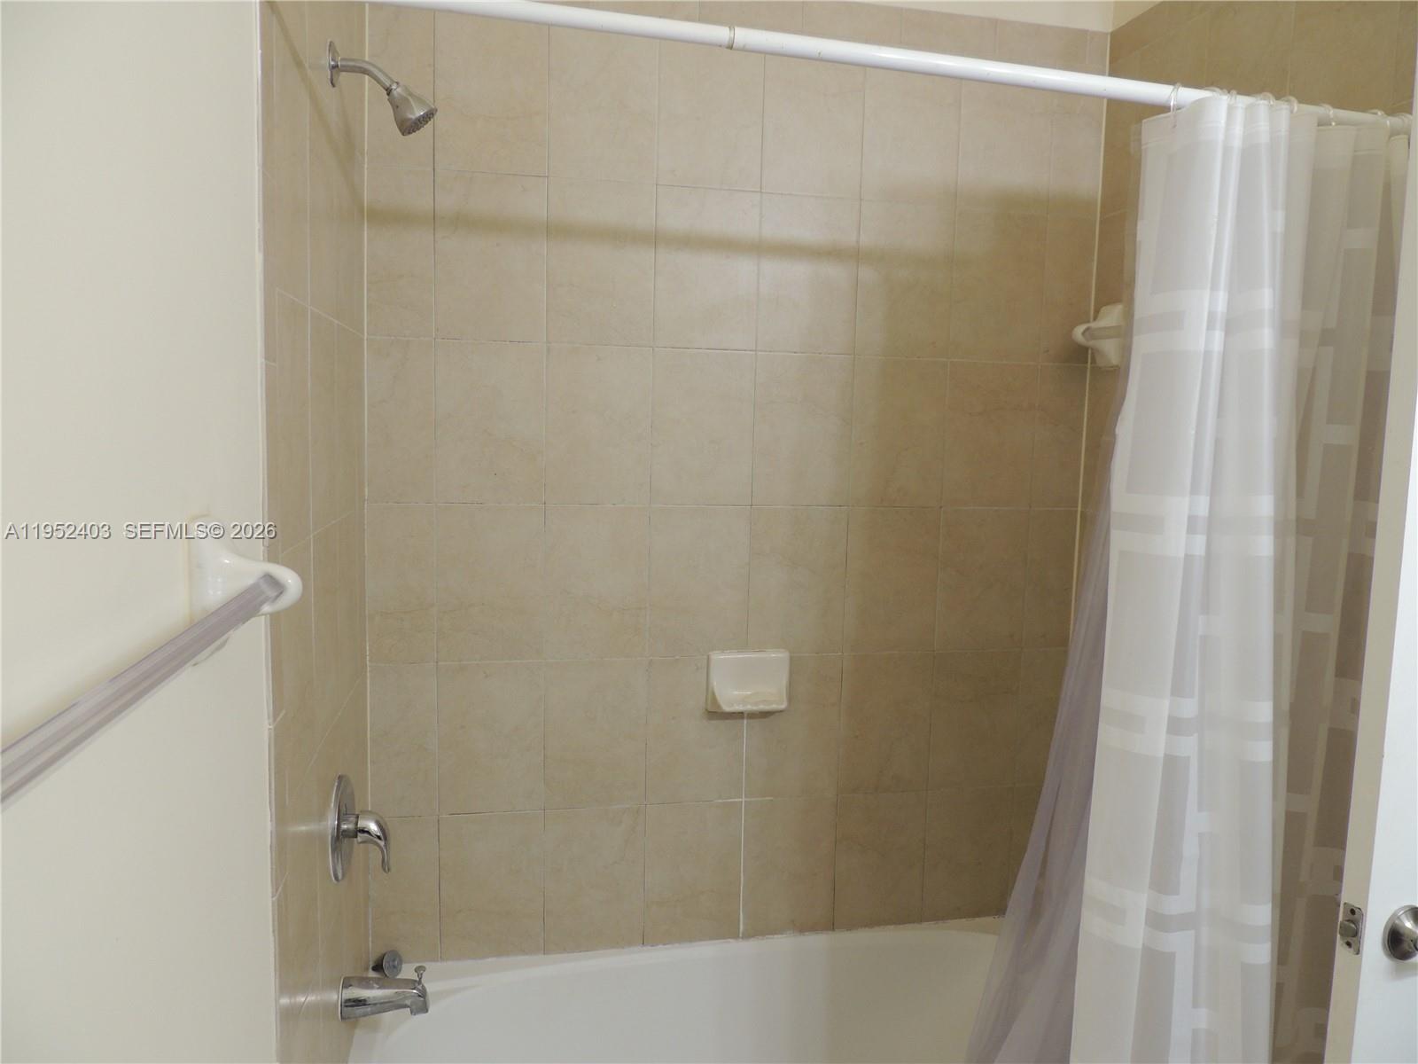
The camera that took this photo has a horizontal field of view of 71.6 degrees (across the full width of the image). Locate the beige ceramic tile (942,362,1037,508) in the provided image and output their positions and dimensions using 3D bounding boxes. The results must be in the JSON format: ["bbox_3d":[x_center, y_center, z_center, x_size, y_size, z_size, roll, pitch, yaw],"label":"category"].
[{"bbox_3d":[0.589,-0.201,2.061,0.201,0.302,0.009,0,7,-12],"label":"beige ceramic tile"}]

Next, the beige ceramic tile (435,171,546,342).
[{"bbox_3d":[-0.403,-0.507,1.823,0.202,0.303,0.010,0,6,-11],"label":"beige ceramic tile"}]

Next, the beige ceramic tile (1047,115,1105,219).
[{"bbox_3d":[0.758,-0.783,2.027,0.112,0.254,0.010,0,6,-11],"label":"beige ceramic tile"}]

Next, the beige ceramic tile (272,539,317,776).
[{"bbox_3d":[-0.532,0.167,1.265,0.010,0.306,0.188,0,6,-11],"label":"beige ceramic tile"}]

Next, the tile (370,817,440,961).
[{"bbox_3d":[-0.600,0.710,1.947,0.125,0.301,0.010,0,6,-11],"label":"tile"}]

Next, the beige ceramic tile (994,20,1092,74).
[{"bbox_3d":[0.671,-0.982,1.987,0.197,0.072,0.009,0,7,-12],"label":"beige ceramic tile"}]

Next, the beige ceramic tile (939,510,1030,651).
[{"bbox_3d":[0.581,0.101,2.091,0.202,0.303,0.010,0,6,-11],"label":"beige ceramic tile"}]

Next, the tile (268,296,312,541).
[{"bbox_3d":[-0.515,-0.138,1.214,0.010,0.303,0.198,0,6,-12],"label":"tile"}]

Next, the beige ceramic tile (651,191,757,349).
[{"bbox_3d":[-0.003,-0.507,1.906,0.202,0.303,0.009,0,6,-11],"label":"beige ceramic tile"}]

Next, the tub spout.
[{"bbox_3d":[-0.520,0.738,1.585,0.134,0.084,0.057,0,6,-12],"label":"tub spout"}]

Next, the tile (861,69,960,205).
[{"bbox_3d":[0.408,-0.818,1.976,0.204,0.306,0.010,0,6,-11],"label":"tile"}]

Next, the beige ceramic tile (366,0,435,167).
[{"bbox_3d":[-0.555,-0.805,1.758,0.119,0.293,0.009,0,7,-12],"label":"beige ceramic tile"}]

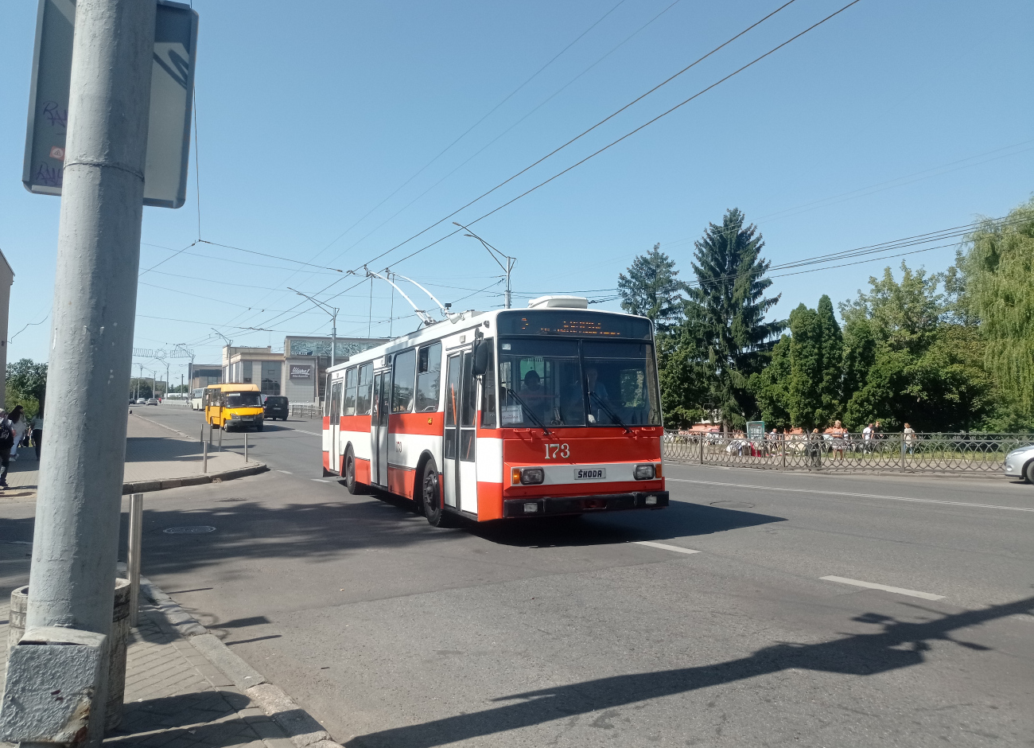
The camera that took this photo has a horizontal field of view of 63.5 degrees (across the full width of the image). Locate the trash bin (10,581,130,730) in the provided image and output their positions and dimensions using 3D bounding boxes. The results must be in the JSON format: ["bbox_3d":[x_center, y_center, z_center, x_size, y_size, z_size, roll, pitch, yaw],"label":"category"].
[{"bbox_3d":[-2.070,1.303,3.864,0.490,0.615,0.490,1,-3,0],"label":"trash bin"}]

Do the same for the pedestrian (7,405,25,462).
[{"bbox_3d":[-14.520,1.725,24.200,0.550,1.640,0.480,2,-4,-21],"label":"pedestrian"}]

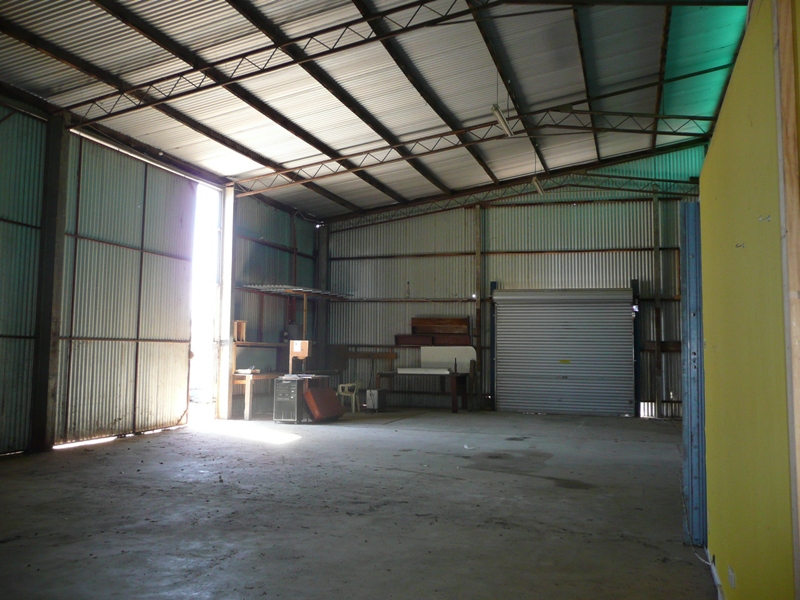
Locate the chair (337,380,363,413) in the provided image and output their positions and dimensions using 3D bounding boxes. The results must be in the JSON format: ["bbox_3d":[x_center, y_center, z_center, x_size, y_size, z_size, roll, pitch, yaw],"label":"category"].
[{"bbox_3d":[-1.124,2.157,14.661,0.500,0.720,0.510,-1,-5,24],"label":"chair"}]

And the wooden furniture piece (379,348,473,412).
[{"bbox_3d":[0.620,1.846,15.273,2.160,1.480,1.000,-1,-5,18],"label":"wooden furniture piece"}]

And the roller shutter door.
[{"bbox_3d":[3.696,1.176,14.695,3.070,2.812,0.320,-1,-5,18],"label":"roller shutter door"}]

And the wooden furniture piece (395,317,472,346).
[{"bbox_3d":[0.820,0.782,15.694,1.890,0.690,0.280,-1,-5,18],"label":"wooden furniture piece"}]

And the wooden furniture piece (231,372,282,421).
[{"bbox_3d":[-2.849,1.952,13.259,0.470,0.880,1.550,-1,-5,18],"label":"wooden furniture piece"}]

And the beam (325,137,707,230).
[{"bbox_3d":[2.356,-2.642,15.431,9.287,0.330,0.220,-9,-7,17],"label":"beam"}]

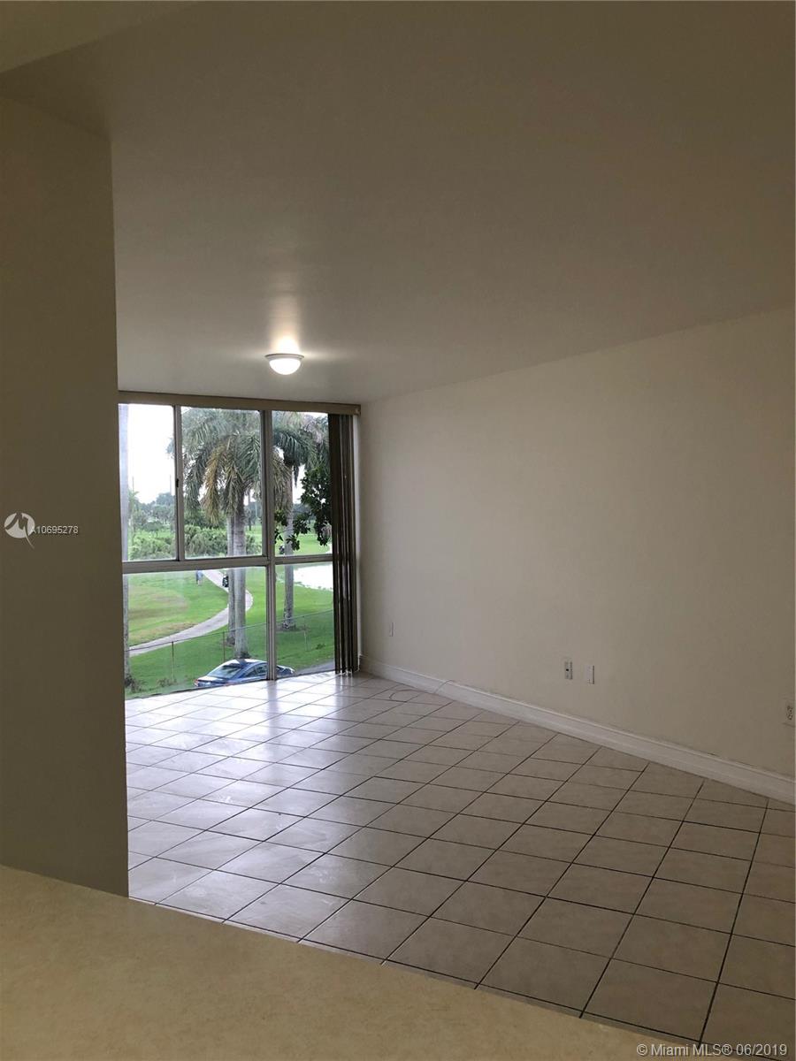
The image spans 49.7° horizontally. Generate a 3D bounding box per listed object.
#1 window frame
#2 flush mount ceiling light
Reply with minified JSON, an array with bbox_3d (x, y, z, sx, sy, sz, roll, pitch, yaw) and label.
[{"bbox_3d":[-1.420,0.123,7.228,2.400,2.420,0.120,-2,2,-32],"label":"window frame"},{"bbox_3d":[-0.669,-0.977,5.096,0.236,0.118,0.236,-1,2,0],"label":"flush mount ceiling light"}]

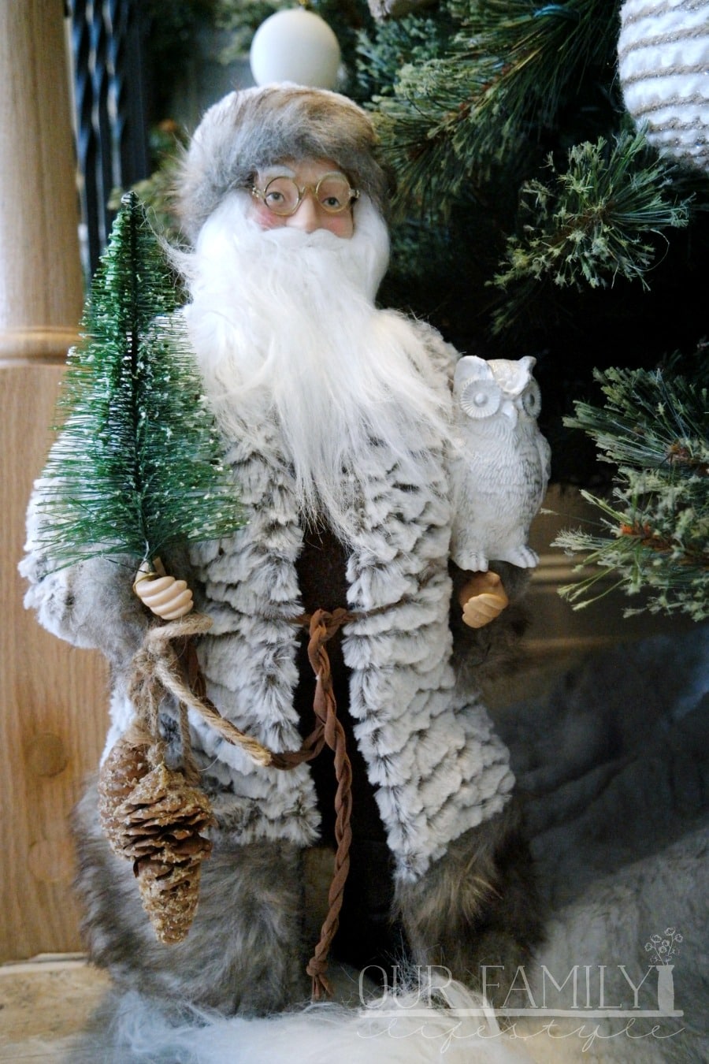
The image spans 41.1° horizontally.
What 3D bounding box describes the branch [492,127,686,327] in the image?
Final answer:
[{"bbox_3d":[0.136,-0.175,0.551,0.106,0.108,0.114,0,12,0],"label":"branch"}]

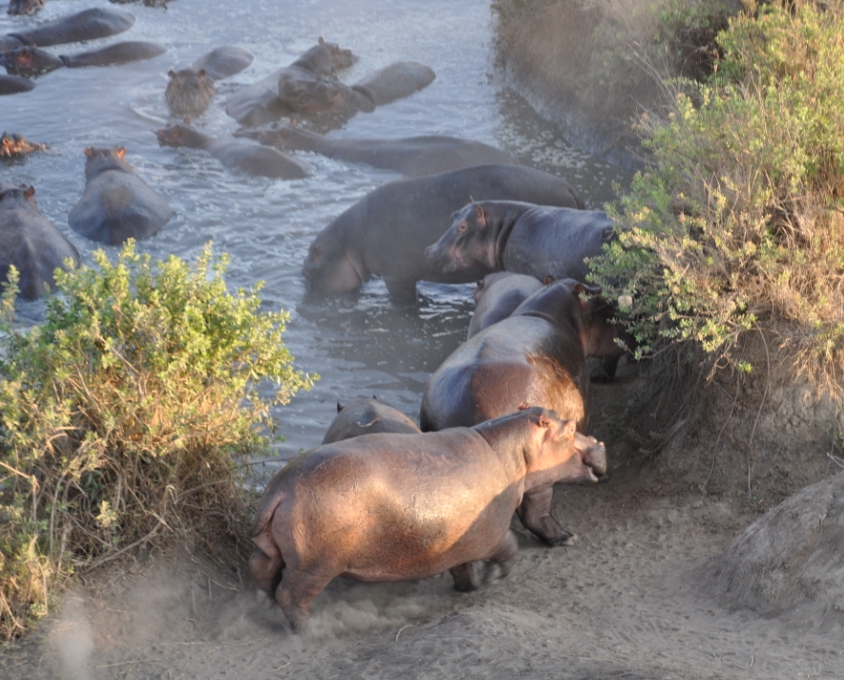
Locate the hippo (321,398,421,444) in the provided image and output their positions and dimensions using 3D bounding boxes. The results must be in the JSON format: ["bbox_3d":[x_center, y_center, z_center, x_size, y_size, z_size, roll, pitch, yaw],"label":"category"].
[{"bbox_3d":[-0.405,1.102,24.569,0.980,1.150,2.300,-10,26,-22],"label":"hippo"}]

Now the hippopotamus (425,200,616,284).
[{"bbox_3d":[1.446,-0.788,27.586,2.900,1.400,1.150,-6,25,-13],"label":"hippopotamus"}]

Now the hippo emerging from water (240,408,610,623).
[{"bbox_3d":[0.021,1.421,21.763,3.000,1.420,1.200,-8,25,-18],"label":"hippo emerging from water"}]

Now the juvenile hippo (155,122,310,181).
[{"bbox_3d":[-2.331,-1.881,32.746,2.500,1.200,1.050,14,28,29],"label":"juvenile hippo"}]

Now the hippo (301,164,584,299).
[{"bbox_3d":[0.229,-1.144,29.491,3.100,1.420,1.200,-5,24,-10],"label":"hippo"}]

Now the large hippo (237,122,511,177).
[{"bbox_3d":[-0.508,-1.787,32.595,3.300,1.350,1.200,7,25,15],"label":"large hippo"}]

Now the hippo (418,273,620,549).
[{"bbox_3d":[0.966,0.651,23.738,1.250,1.480,2.850,11,26,23],"label":"hippo"}]

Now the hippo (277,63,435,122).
[{"bbox_3d":[-0.867,-2.885,34.693,2.350,1.150,0.950,-12,27,-25],"label":"hippo"}]

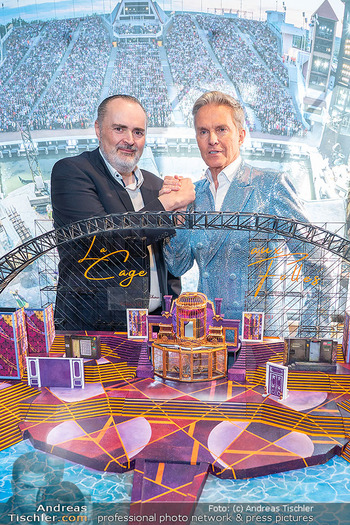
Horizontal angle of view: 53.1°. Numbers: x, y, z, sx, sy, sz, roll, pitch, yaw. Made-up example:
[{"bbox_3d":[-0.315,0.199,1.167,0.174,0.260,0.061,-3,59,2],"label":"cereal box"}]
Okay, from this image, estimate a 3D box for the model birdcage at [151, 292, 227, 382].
[{"bbox_3d":[0.048,0.213,1.060,0.212,0.218,0.165,1,12,9],"label":"model birdcage"}]

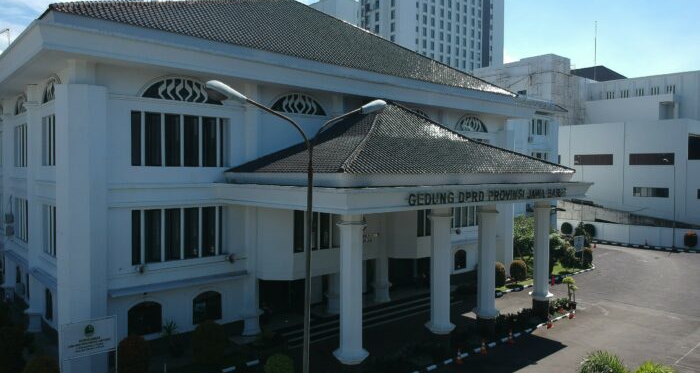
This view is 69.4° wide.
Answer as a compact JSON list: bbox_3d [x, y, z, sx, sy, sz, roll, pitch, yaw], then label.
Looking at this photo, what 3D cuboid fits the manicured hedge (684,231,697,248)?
[{"bbox_3d":[38.401,5.969,56.926,1.450,2.050,1.450,-1,2,-42],"label":"manicured hedge"}]

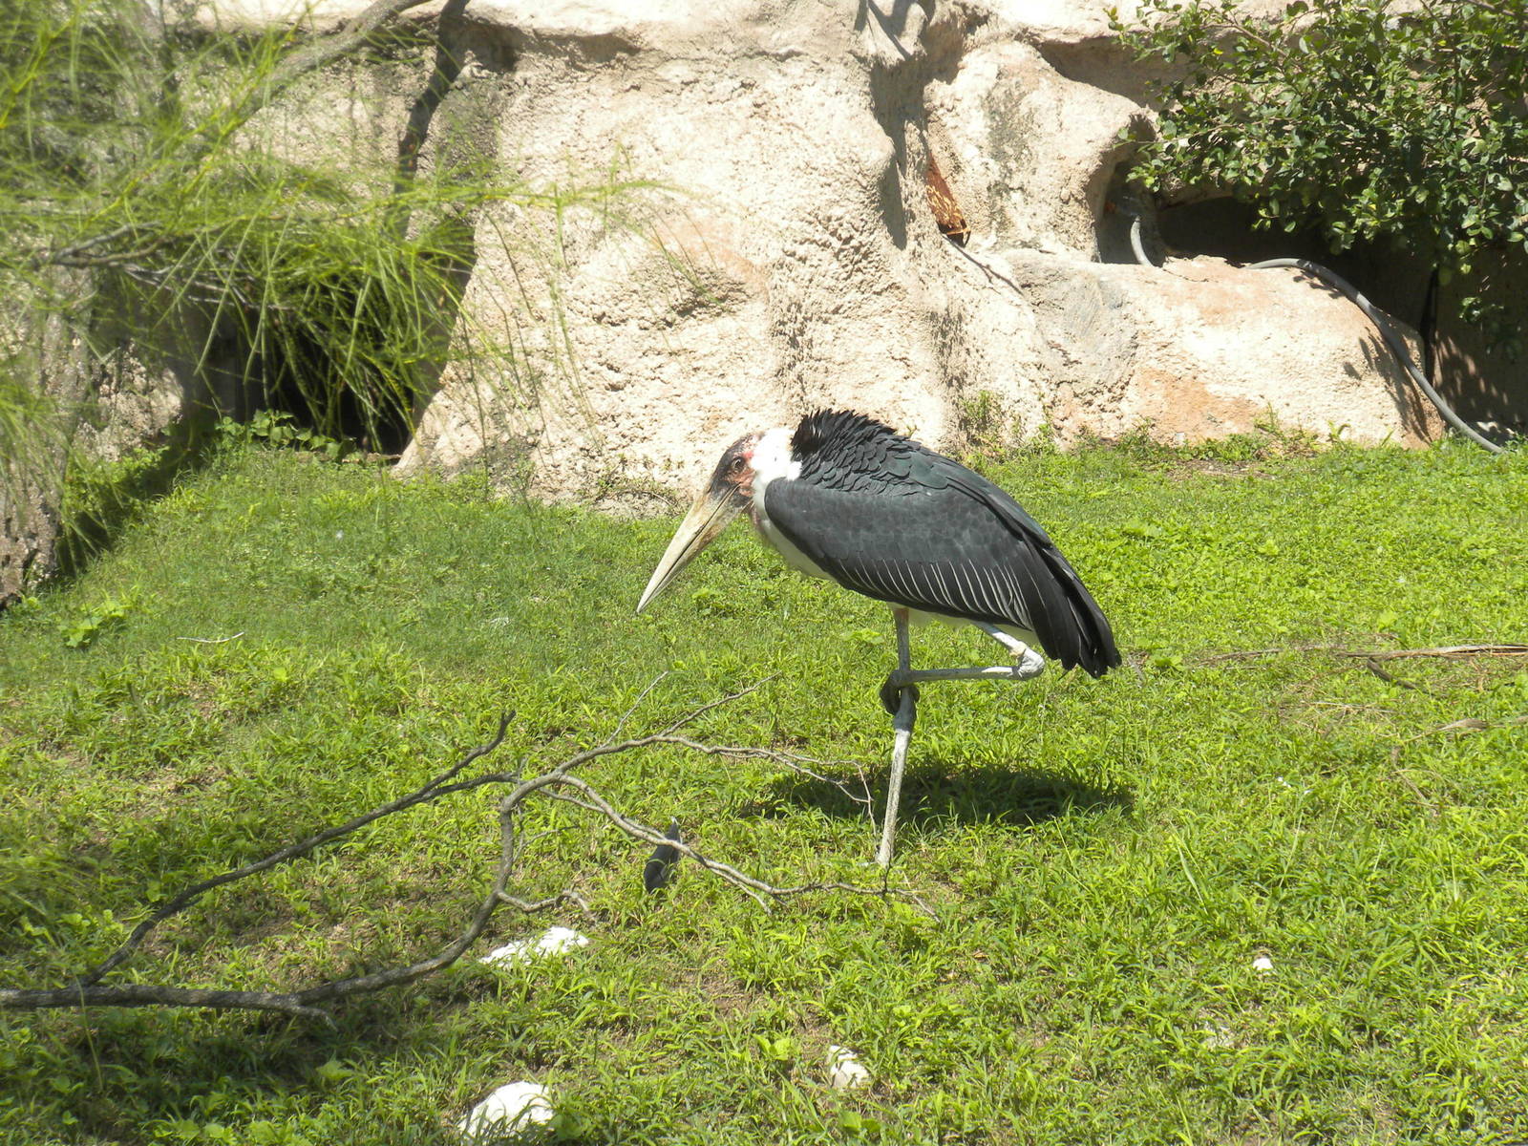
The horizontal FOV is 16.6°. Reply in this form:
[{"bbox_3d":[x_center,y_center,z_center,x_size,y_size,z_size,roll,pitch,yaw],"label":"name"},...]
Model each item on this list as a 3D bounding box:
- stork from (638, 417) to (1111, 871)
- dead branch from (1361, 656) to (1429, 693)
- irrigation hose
[{"bbox_3d":[0.230,0.130,10.500,0.970,0.930,0.340,-1,10,-5],"label":"stork"},{"bbox_3d":[1.477,0.239,12.300,0.050,0.055,0.250,-7,12,-34],"label":"dead branch"},{"bbox_3d":[1.636,-0.707,15.600,1.130,0.710,0.400,0,9,0],"label":"irrigation hose"}]

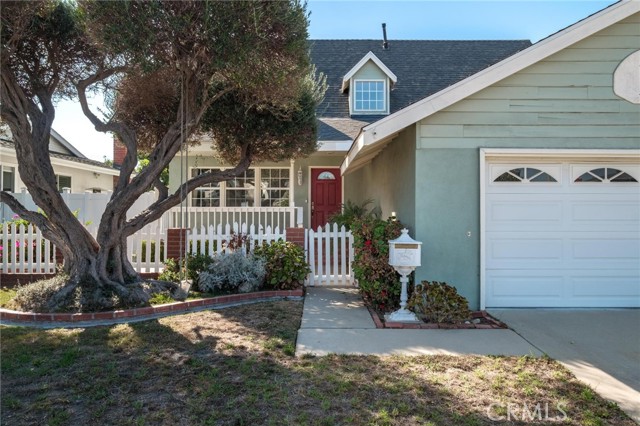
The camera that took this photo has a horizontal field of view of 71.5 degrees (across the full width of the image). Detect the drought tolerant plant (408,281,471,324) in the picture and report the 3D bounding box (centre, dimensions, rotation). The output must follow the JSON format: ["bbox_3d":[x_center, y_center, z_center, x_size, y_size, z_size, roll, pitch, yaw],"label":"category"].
[{"bbox_3d":[1.540,1.110,5.720,0.800,0.490,0.680,0,0,0],"label":"drought tolerant plant"}]

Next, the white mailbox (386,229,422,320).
[{"bbox_3d":[1.070,0.762,5.580,0.400,1.140,0.320,0,0,5],"label":"white mailbox"}]

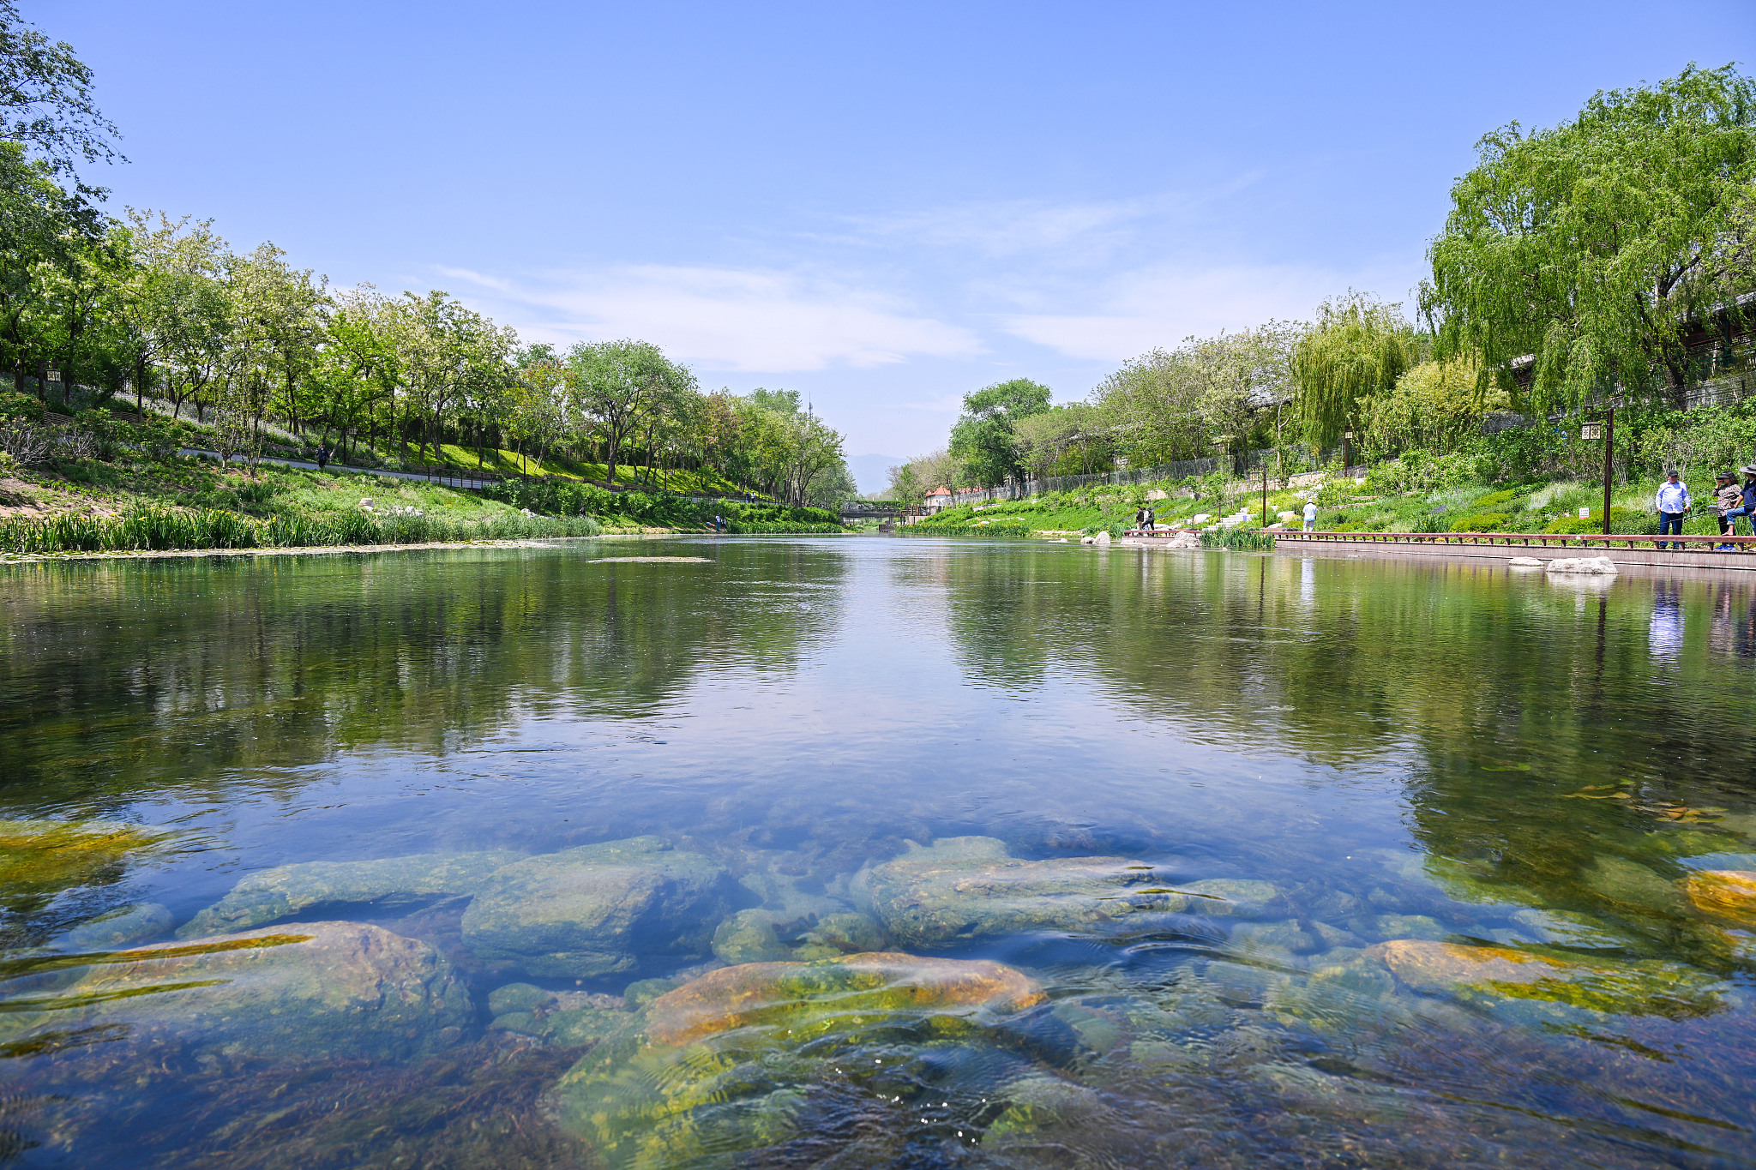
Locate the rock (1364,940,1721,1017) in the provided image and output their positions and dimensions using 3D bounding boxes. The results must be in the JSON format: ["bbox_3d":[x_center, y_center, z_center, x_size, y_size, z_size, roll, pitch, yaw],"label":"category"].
[{"bbox_3d":[1.170,0.703,2.060,0.620,0.200,0.380,0,3,0],"label":"rock"}]

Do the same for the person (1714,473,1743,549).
[{"bbox_3d":[18.165,-1.583,25.000,0.460,1.660,0.520,0,3,2],"label":"person"}]

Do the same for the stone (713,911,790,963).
[{"bbox_3d":[-0.263,0.723,2.400,0.160,0.120,0.150,0,3,0],"label":"stone"}]

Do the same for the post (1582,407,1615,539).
[{"bbox_3d":[19.055,-2.908,31.000,0.880,3.550,0.500,0,3,0],"label":"post"}]

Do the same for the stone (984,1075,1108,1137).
[{"bbox_3d":[0.239,0.737,1.650,0.180,0.110,0.150,0,3,0],"label":"stone"}]

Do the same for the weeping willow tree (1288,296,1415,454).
[{"bbox_3d":[34.972,-15.326,86.000,9.500,12.300,9.500,0,3,0],"label":"weeping willow tree"}]

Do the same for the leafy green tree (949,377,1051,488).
[{"bbox_3d":[14.602,-17.892,140.000,12.300,14.100,12.300,0,3,0],"label":"leafy green tree"}]

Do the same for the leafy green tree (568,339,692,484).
[{"bbox_3d":[-23.333,-16.315,110.000,11.700,13.700,11.500,0,3,0],"label":"leafy green tree"}]

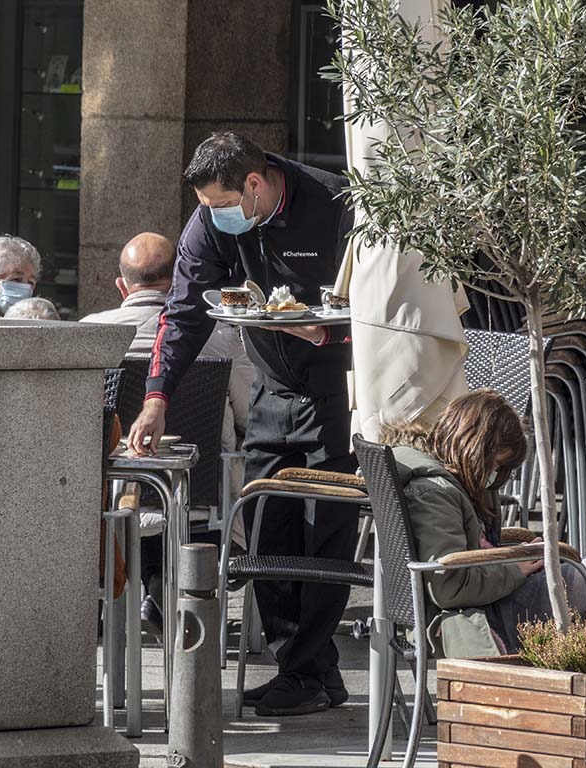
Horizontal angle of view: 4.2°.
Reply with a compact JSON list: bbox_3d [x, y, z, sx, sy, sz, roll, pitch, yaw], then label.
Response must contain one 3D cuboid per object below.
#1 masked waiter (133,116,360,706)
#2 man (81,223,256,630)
[{"bbox_3d":[-0.096,0.112,21.600,0.580,1.580,0.650,2,4,41],"label":"masked waiter"},{"bbox_3d":[-0.409,0.167,23.750,0.580,1.260,0.820,0,3,9],"label":"man"}]

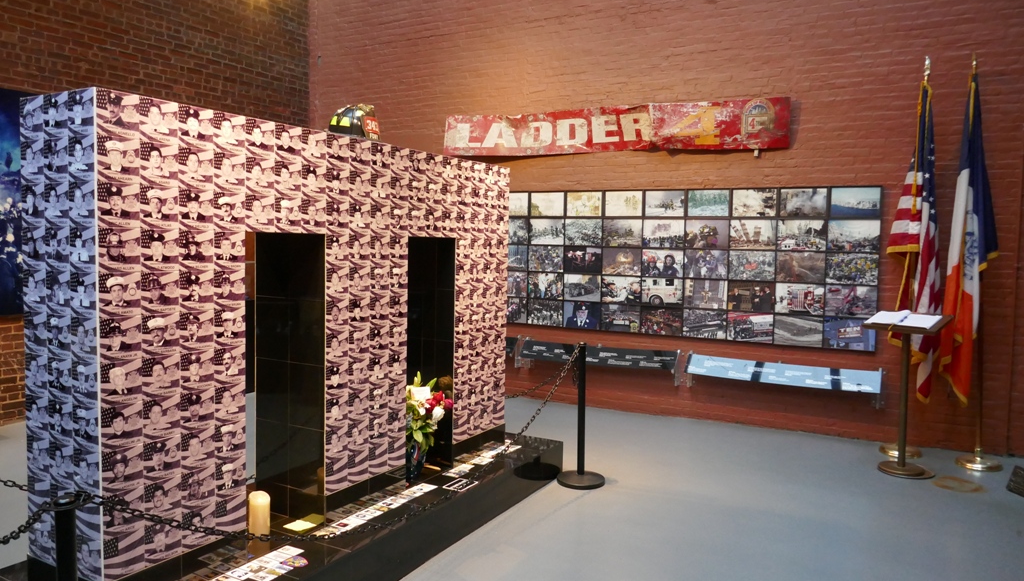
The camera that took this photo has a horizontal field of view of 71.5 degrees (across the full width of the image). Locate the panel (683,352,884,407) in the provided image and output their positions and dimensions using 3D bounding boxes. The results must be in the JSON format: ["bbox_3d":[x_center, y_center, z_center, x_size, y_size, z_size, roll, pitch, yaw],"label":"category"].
[{"bbox_3d":[2.354,0.783,6.266,1.630,0.330,0.210,3,4,25],"label":"panel"}]

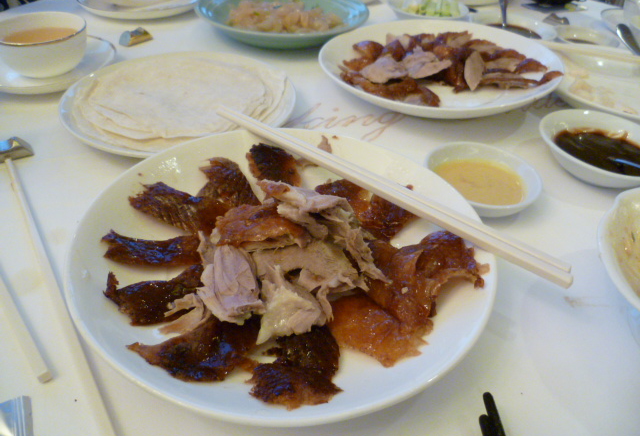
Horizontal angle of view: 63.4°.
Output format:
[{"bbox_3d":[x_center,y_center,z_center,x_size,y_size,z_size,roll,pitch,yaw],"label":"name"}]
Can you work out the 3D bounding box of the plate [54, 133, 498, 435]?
[{"bbox_3d":[-0.021,0.020,0.325,0.249,0.029,0.249,3,38,0],"label":"plate"}]

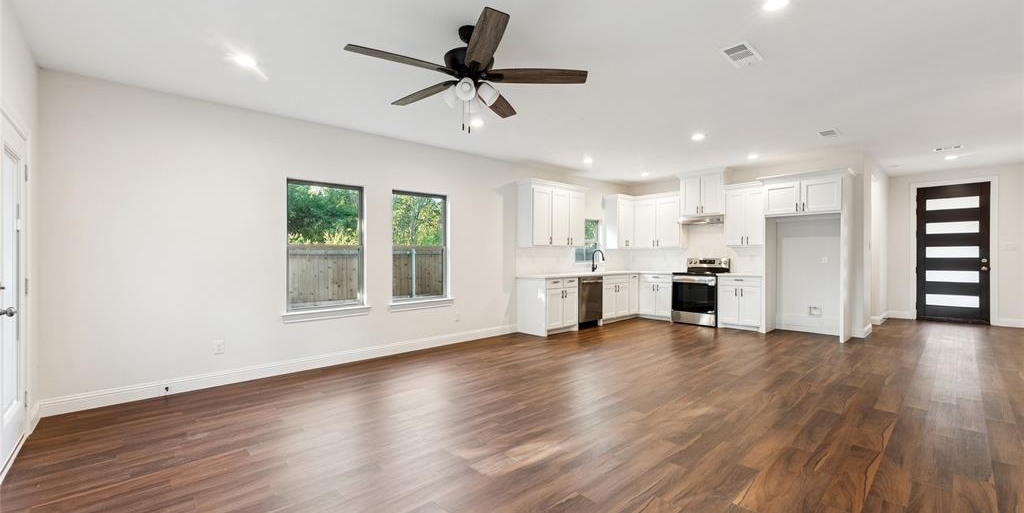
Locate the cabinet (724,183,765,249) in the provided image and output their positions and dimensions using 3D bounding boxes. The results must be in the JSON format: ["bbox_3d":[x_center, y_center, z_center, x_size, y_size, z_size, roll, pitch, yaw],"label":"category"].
[{"bbox_3d":[4.019,-0.692,6.804,0.330,1.040,0.590,0,0,-42],"label":"cabinet"}]

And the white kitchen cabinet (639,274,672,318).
[{"bbox_3d":[2.951,0.745,7.750,0.600,0.820,0.660,0,0,-42],"label":"white kitchen cabinet"}]

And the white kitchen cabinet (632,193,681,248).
[{"bbox_3d":[2.968,-0.690,7.963,0.330,1.030,0.950,0,0,-42],"label":"white kitchen cabinet"}]

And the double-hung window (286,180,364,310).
[{"bbox_3d":[-2.096,-0.123,4.552,0.860,1.440,0.120,0,0,-42],"label":"double-hung window"}]

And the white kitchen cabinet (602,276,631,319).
[{"bbox_3d":[1.702,0.750,7.461,0.870,0.820,0.610,0,0,-42],"label":"white kitchen cabinet"}]

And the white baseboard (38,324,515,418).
[{"bbox_3d":[-1.796,1.182,4.799,5.040,0.138,0.018,0,0,-41],"label":"white baseboard"}]

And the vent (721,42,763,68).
[{"bbox_3d":[1.742,-1.511,3.019,0.390,0.020,0.180,0,0,-41],"label":"vent"}]

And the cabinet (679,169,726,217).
[{"bbox_3d":[3.523,-1.119,7.291,0.390,0.800,0.780,0,0,-41],"label":"cabinet"}]

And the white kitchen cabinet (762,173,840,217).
[{"bbox_3d":[4.473,-0.883,6.067,0.580,0.580,0.950,0,0,-41],"label":"white kitchen cabinet"}]

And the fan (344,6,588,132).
[{"bbox_3d":[-0.278,-1.167,2.647,1.480,0.640,1.480,0,0,-42],"label":"fan"}]

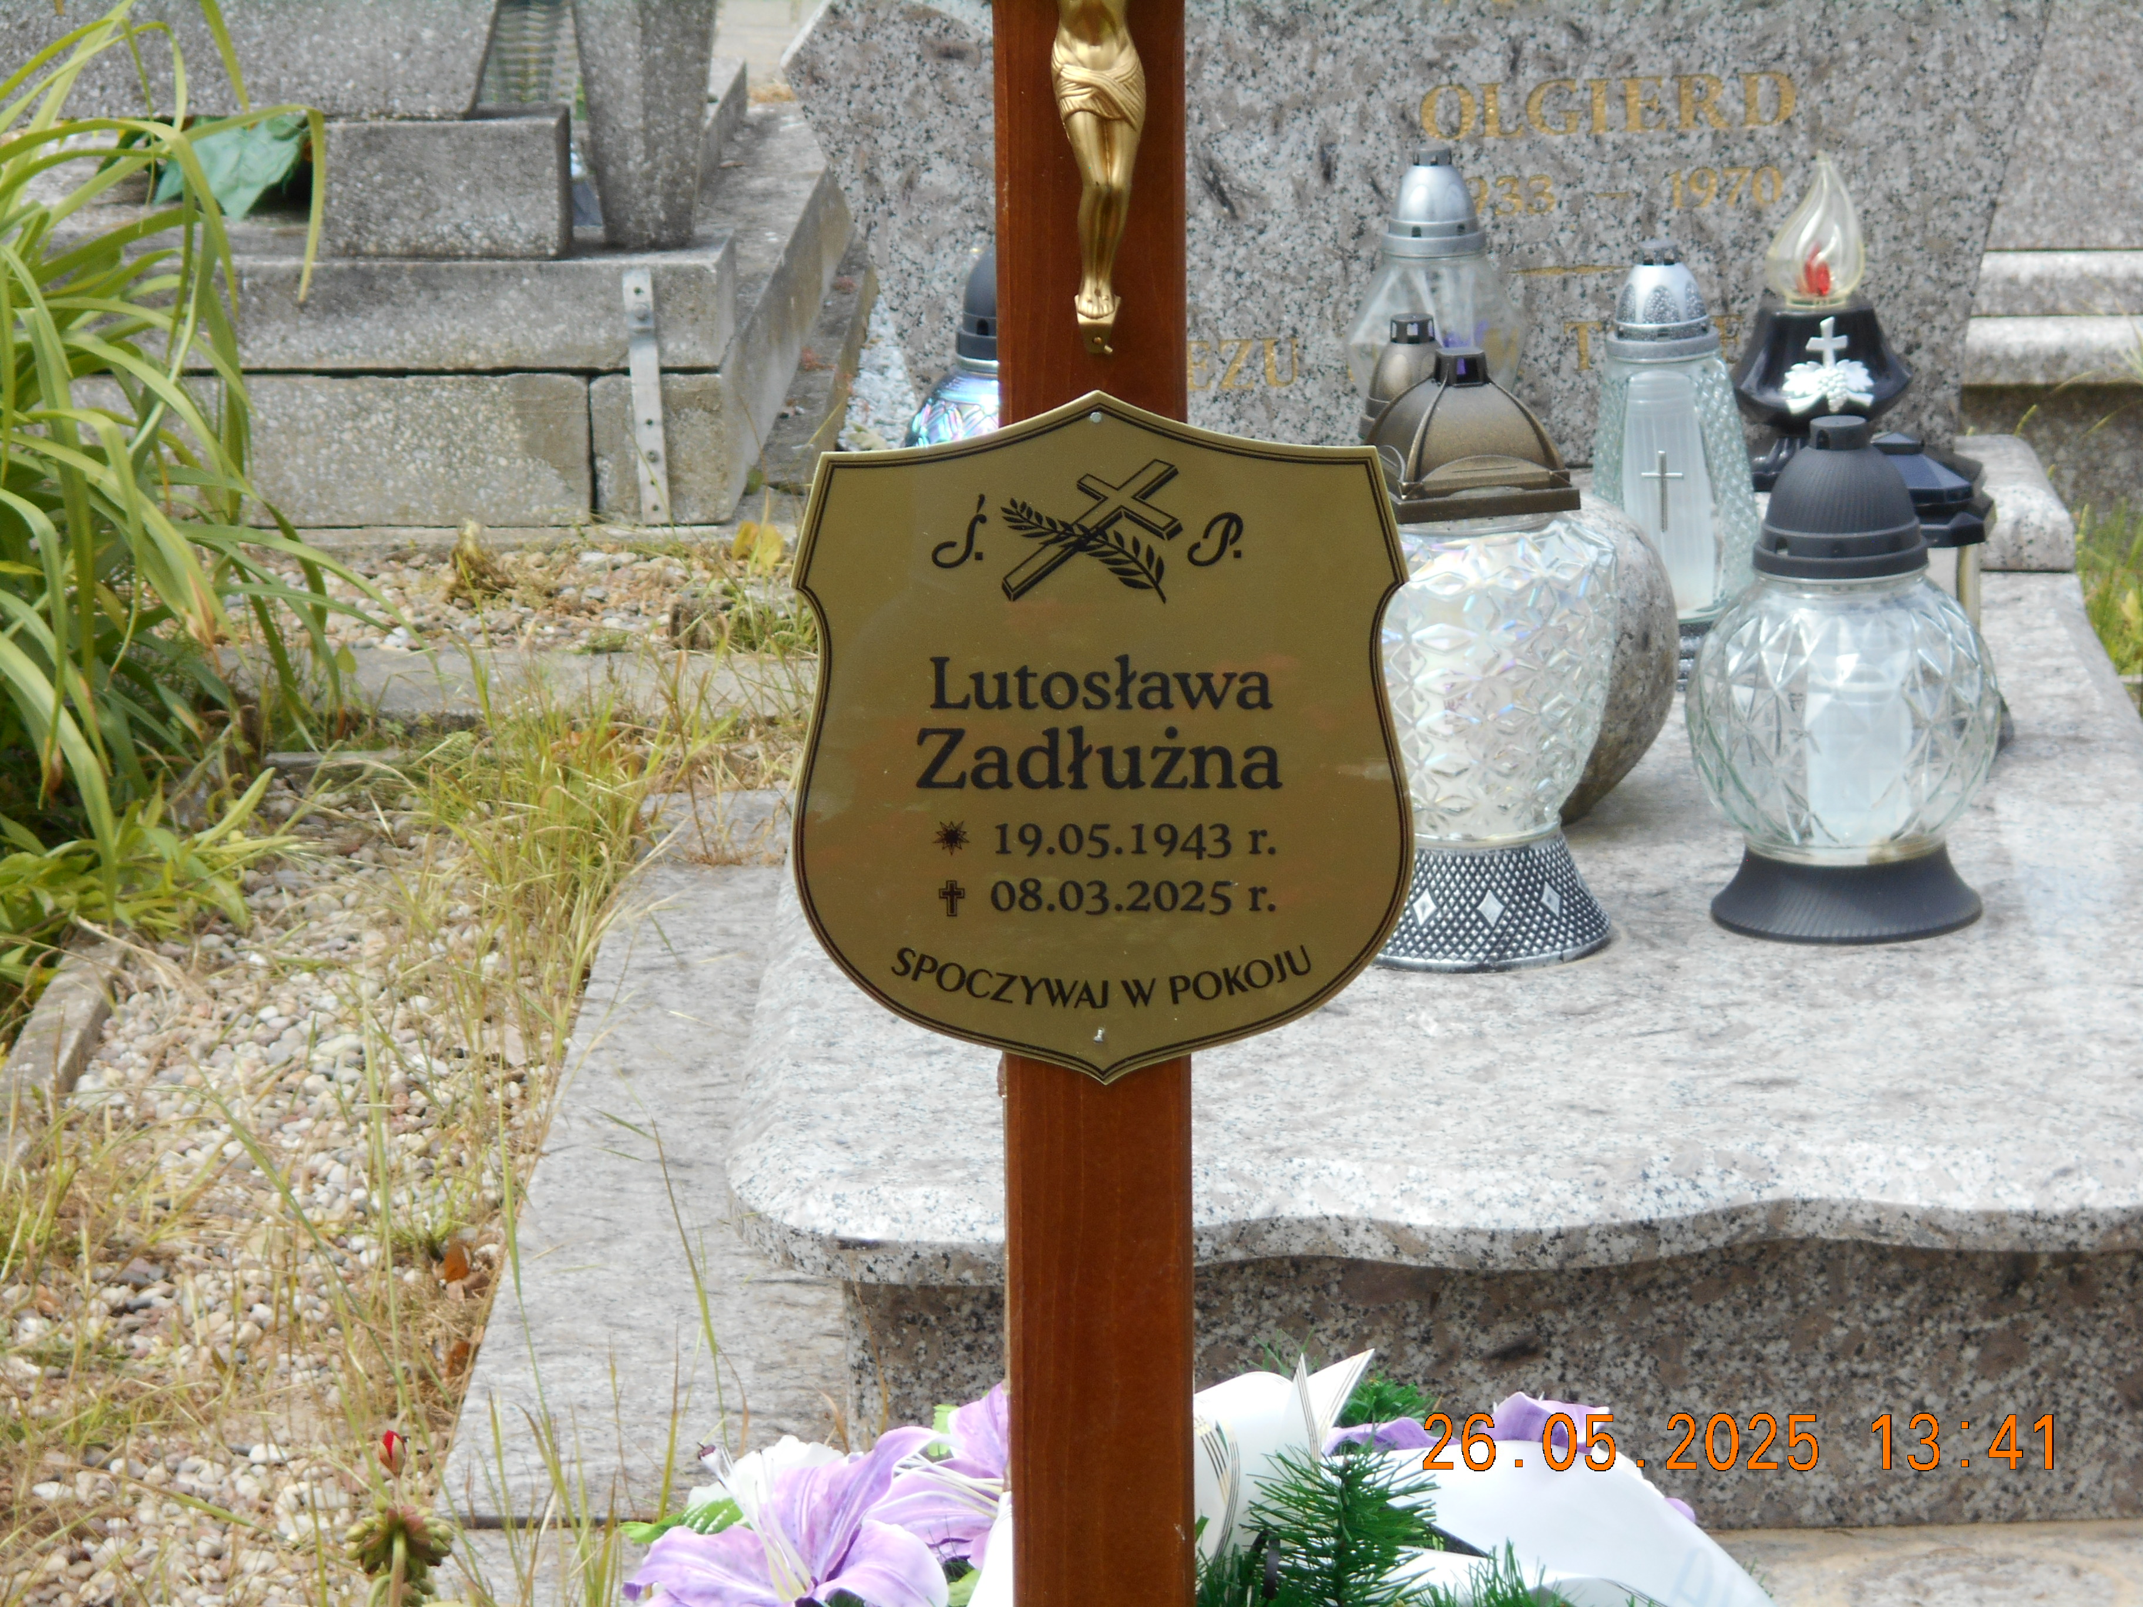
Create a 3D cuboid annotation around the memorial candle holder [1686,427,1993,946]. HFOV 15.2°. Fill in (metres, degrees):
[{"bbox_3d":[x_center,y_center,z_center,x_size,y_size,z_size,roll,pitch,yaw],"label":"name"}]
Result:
[{"bbox_3d":[0.435,-0.076,4.515,0.177,0.282,0.177,0,14,6],"label":"memorial candle holder"}]

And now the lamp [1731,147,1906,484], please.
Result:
[{"bbox_3d":[0.508,-0.325,5.410,0.119,0.223,0.119,-1,14,1],"label":"lamp"}]

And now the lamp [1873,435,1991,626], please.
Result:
[{"bbox_3d":[0.513,-0.139,4.957,0.129,0.181,0.129,0,14,6],"label":"lamp"}]

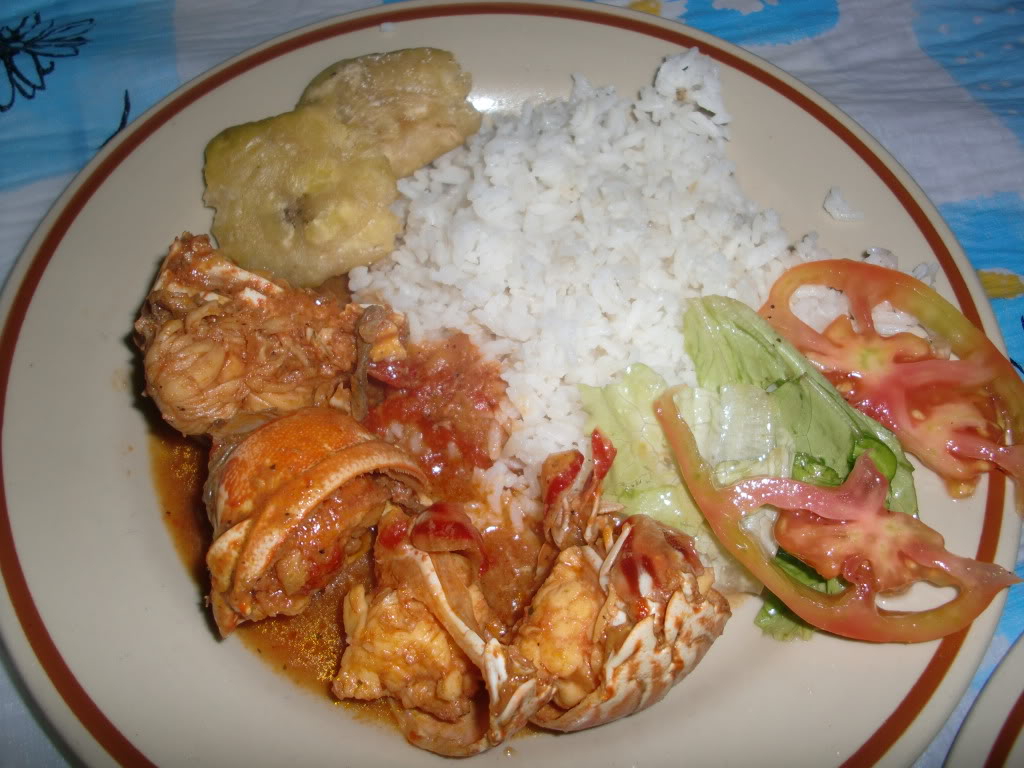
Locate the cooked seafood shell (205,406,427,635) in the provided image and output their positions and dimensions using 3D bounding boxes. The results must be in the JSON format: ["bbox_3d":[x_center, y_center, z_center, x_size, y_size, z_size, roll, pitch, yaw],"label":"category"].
[{"bbox_3d":[-0.048,0.026,0.252,0.054,0.036,0.034,-31,67,-17],"label":"cooked seafood shell"}]

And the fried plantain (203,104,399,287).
[{"bbox_3d":[-0.060,-0.054,0.302,0.054,0.012,0.059,3,67,-6],"label":"fried plantain"}]

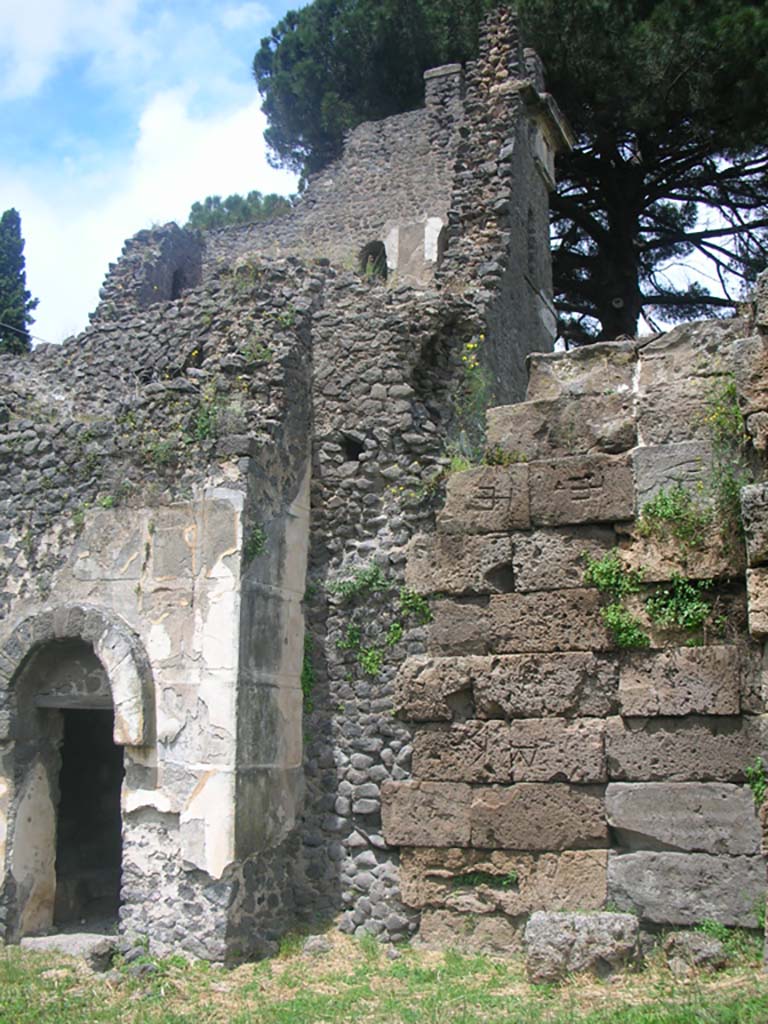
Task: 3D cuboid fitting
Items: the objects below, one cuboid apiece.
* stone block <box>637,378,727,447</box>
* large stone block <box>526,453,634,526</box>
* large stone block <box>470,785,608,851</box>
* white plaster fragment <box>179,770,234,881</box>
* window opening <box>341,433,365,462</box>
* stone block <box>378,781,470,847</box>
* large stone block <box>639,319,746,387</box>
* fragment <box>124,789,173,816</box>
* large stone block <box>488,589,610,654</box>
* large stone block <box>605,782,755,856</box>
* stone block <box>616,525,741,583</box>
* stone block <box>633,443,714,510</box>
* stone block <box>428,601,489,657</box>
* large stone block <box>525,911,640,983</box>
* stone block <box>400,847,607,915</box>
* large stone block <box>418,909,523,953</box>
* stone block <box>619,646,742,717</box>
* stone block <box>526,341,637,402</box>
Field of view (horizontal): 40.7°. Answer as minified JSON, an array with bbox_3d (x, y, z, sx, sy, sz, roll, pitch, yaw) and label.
[{"bbox_3d":[2.779,-0.832,9.533,0.825,0.612,0.500,-5,-15,18],"label":"stone block"},{"bbox_3d":[1.967,-0.145,10.037,1.000,0.673,0.550,-5,-15,20],"label":"large stone block"},{"bbox_3d":[1.256,2.397,8.207,1.051,0.490,0.450,-4,-13,16],"label":"large stone block"},{"bbox_3d":[-1.380,2.470,8.189,0.485,0.818,0.050,-5,-13,18],"label":"white plaster fragment"},{"bbox_3d":[-0.276,-0.618,10.507,0.257,0.316,0.250,-5,-15,18],"label":"window opening"},{"bbox_3d":[0.397,2.449,8.452,0.730,0.498,0.450,-4,-13,16],"label":"stone block"},{"bbox_3d":[2.982,-1.415,9.968,0.960,0.638,0.550,-5,-15,20],"label":"large stone block"},{"bbox_3d":[-1.887,2.345,8.391,0.461,0.187,0.050,-5,-13,18],"label":"fragment"},{"bbox_3d":[1.554,1.041,9.485,1.083,0.565,0.500,-5,-15,18],"label":"large stone block"},{"bbox_3d":[2.642,2.669,9.068,1.278,0.581,0.550,-5,-15,20],"label":"large stone block"},{"bbox_3d":[2.653,0.416,9.263,1.048,0.523,0.500,-5,-15,18],"label":"stone block"},{"bbox_3d":[2.756,-0.254,9.762,0.694,0.665,0.550,-5,-15,20],"label":"stone block"},{"bbox_3d":[0.813,1.158,10.151,0.627,0.556,0.550,-5,-15,20],"label":"stone block"},{"bbox_3d":[1.604,3.379,8.145,0.852,0.432,0.650,-5,-15,18],"label":"large stone block"},{"bbox_3d":[1.102,3.213,9.094,1.796,0.519,0.500,-5,-15,18],"label":"stone block"},{"bbox_3d":[0.827,3.655,9.078,0.931,0.376,0.500,-5,-15,18],"label":"large stone block"},{"bbox_3d":[2.696,1.550,9.330,1.033,0.590,0.550,-5,-15,20],"label":"stone block"},{"bbox_3d":[2.023,-1.287,10.304,1.070,0.567,0.550,-5,-15,20],"label":"stone block"}]

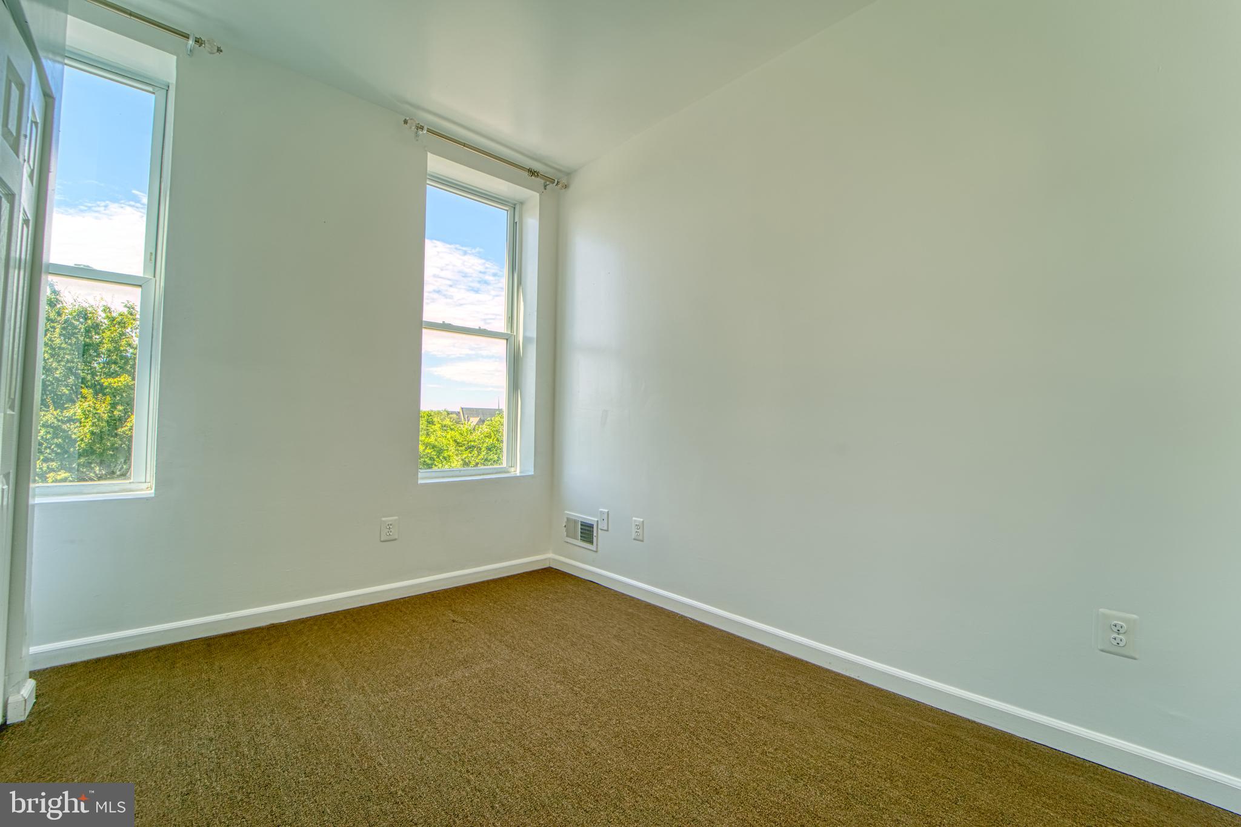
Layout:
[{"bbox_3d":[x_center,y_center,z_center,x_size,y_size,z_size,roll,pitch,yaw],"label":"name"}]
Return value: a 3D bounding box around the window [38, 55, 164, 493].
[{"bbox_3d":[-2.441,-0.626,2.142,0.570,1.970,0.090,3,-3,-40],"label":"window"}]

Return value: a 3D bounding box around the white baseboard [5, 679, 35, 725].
[{"bbox_3d":[-2.009,0.963,1.621,0.040,0.085,0.140,3,-3,-40],"label":"white baseboard"}]

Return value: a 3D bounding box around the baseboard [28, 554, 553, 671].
[{"bbox_3d":[-1.420,1.009,2.658,2.420,0.088,0.020,3,-3,-40],"label":"baseboard"}]

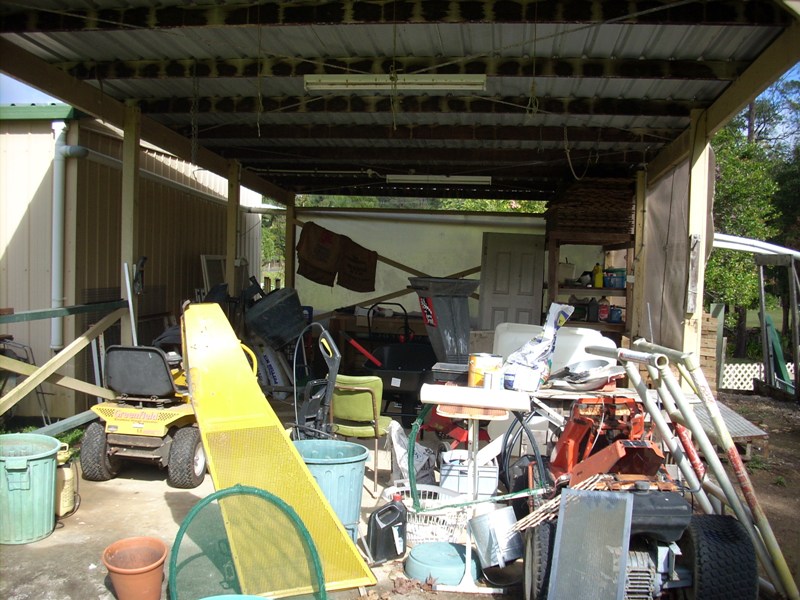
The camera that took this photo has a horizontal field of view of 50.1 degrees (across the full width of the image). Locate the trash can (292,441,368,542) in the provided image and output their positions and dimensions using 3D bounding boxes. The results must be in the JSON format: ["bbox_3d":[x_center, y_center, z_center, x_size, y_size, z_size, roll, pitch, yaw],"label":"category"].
[{"bbox_3d":[-0.419,1.108,4.787,0.482,0.537,0.482,2,3,0],"label":"trash can"}]

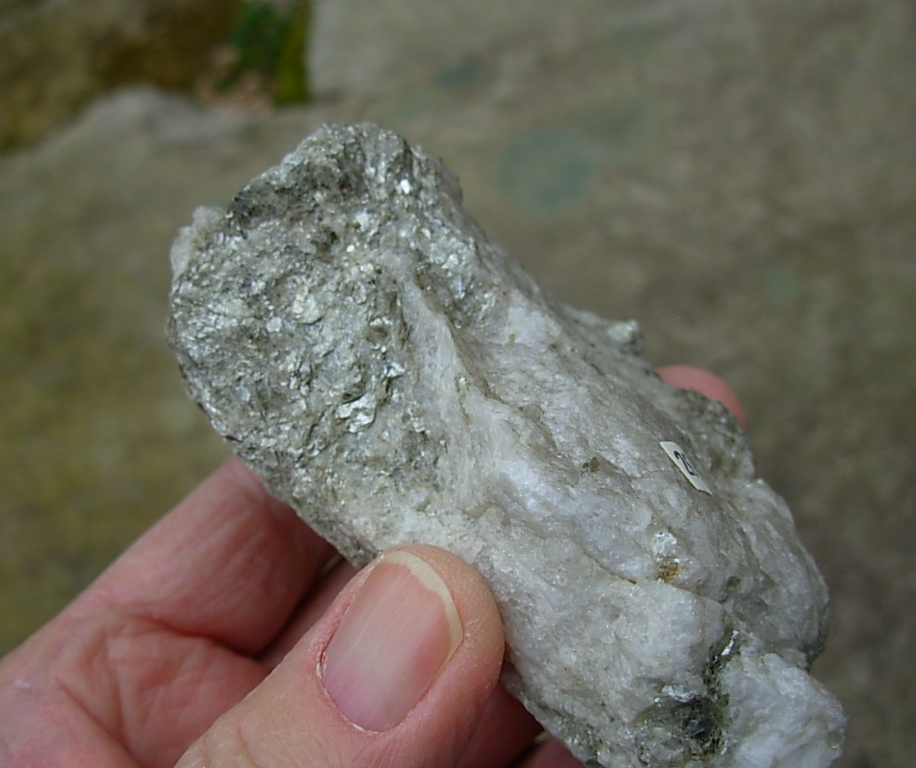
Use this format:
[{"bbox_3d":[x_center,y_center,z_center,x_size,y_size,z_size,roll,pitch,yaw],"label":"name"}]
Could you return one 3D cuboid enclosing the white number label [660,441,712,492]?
[{"bbox_3d":[0.030,0.011,0.149,0.008,0.001,0.006,54,19,21],"label":"white number label"}]

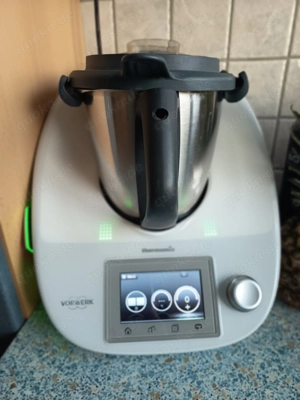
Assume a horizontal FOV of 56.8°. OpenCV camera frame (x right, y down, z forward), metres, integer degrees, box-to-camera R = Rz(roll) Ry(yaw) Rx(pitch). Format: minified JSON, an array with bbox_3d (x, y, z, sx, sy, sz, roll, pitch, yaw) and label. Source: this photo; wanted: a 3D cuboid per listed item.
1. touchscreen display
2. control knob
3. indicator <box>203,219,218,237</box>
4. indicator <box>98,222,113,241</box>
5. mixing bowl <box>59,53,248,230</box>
[{"bbox_3d":[0.014,0.113,0.324,0.095,0.056,0.006,-2,-17,2],"label":"touchscreen display"},{"bbox_3d":[0.108,0.106,0.311,0.040,0.040,0.018,-2,-17,2],"label":"control knob"},{"bbox_3d":[0.076,0.035,0.350,0.015,0.004,0.023,-2,57,2],"label":"indicator"},{"bbox_3d":[-0.056,0.040,0.352,0.015,0.004,0.023,-2,57,2],"label":"indicator"},{"bbox_3d":[0.008,-0.076,0.373,0.232,0.207,0.216,-2,25,2],"label":"mixing bowl"}]

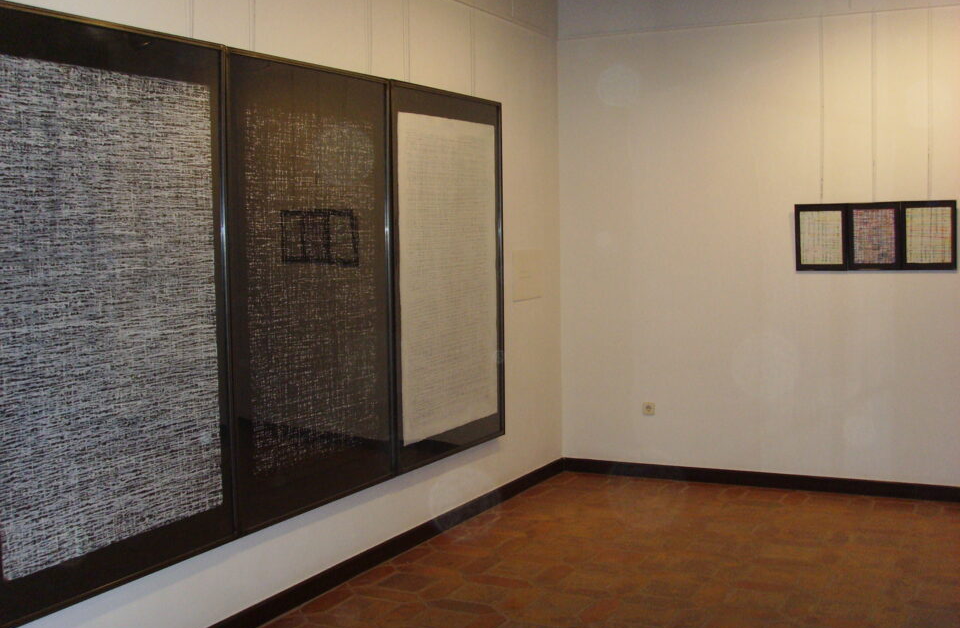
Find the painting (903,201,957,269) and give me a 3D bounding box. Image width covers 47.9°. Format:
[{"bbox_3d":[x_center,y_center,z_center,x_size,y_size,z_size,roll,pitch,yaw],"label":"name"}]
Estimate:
[{"bbox_3d":[2.458,-0.429,5.915,0.287,0.383,0.025,1,5,27],"label":"painting"}]

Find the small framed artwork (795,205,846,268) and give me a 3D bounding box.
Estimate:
[{"bbox_3d":[1.952,-0.437,6.176,0.287,0.383,0.025,1,5,27],"label":"small framed artwork"}]

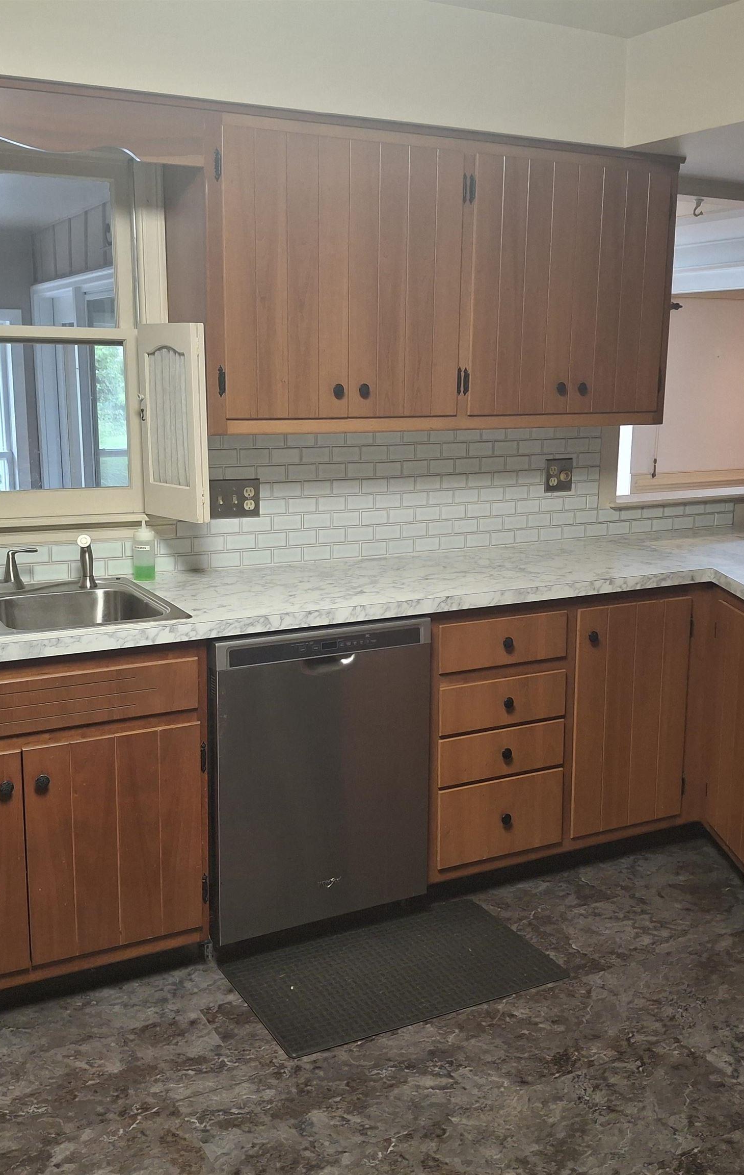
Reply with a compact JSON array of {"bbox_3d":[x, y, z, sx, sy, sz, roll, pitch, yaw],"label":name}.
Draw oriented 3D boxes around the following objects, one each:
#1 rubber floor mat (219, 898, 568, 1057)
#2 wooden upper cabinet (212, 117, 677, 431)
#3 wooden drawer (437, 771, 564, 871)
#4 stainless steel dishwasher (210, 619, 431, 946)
[{"bbox_3d":[0.056,0.972,2.879,0.781,0.011,0.454,-5,12,-27],"label":"rubber floor mat"},{"bbox_3d":[0.189,-0.878,3.354,1.547,0.796,0.347,-5,12,-27],"label":"wooden upper cabinet"},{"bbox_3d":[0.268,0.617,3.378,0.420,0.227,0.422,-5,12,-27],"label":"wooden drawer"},{"bbox_3d":[-0.253,0.458,3.152,0.610,0.813,0.593,-5,12,-27],"label":"stainless steel dishwasher"}]

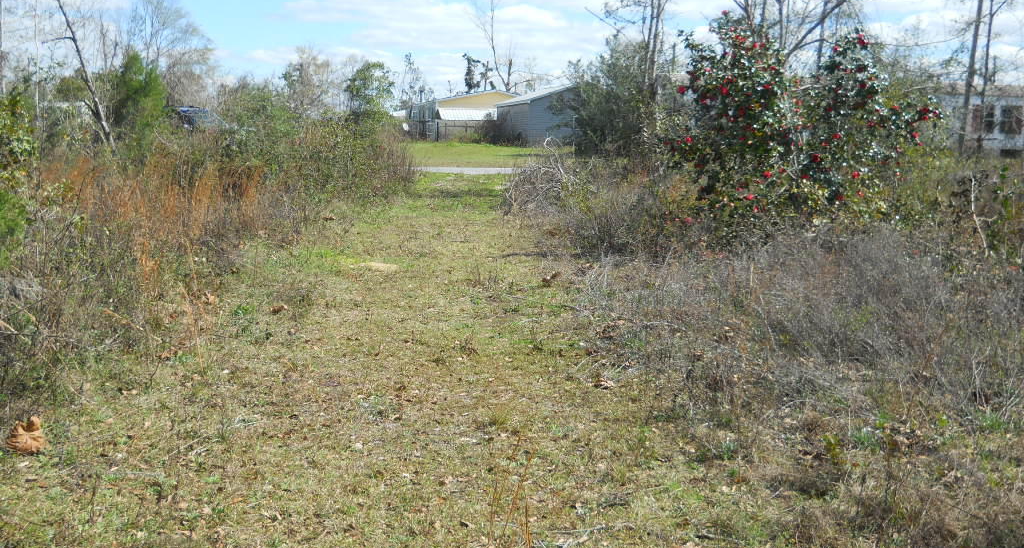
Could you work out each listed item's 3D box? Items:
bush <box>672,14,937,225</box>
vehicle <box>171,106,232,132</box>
[{"bbox_3d":[3.930,-1.970,14.800,3.700,3.000,3.100,0,8,0],"label":"bush"},{"bbox_3d":[-10.200,-4.380,34.700,4.900,1.800,1.920,4,9,24],"label":"vehicle"}]

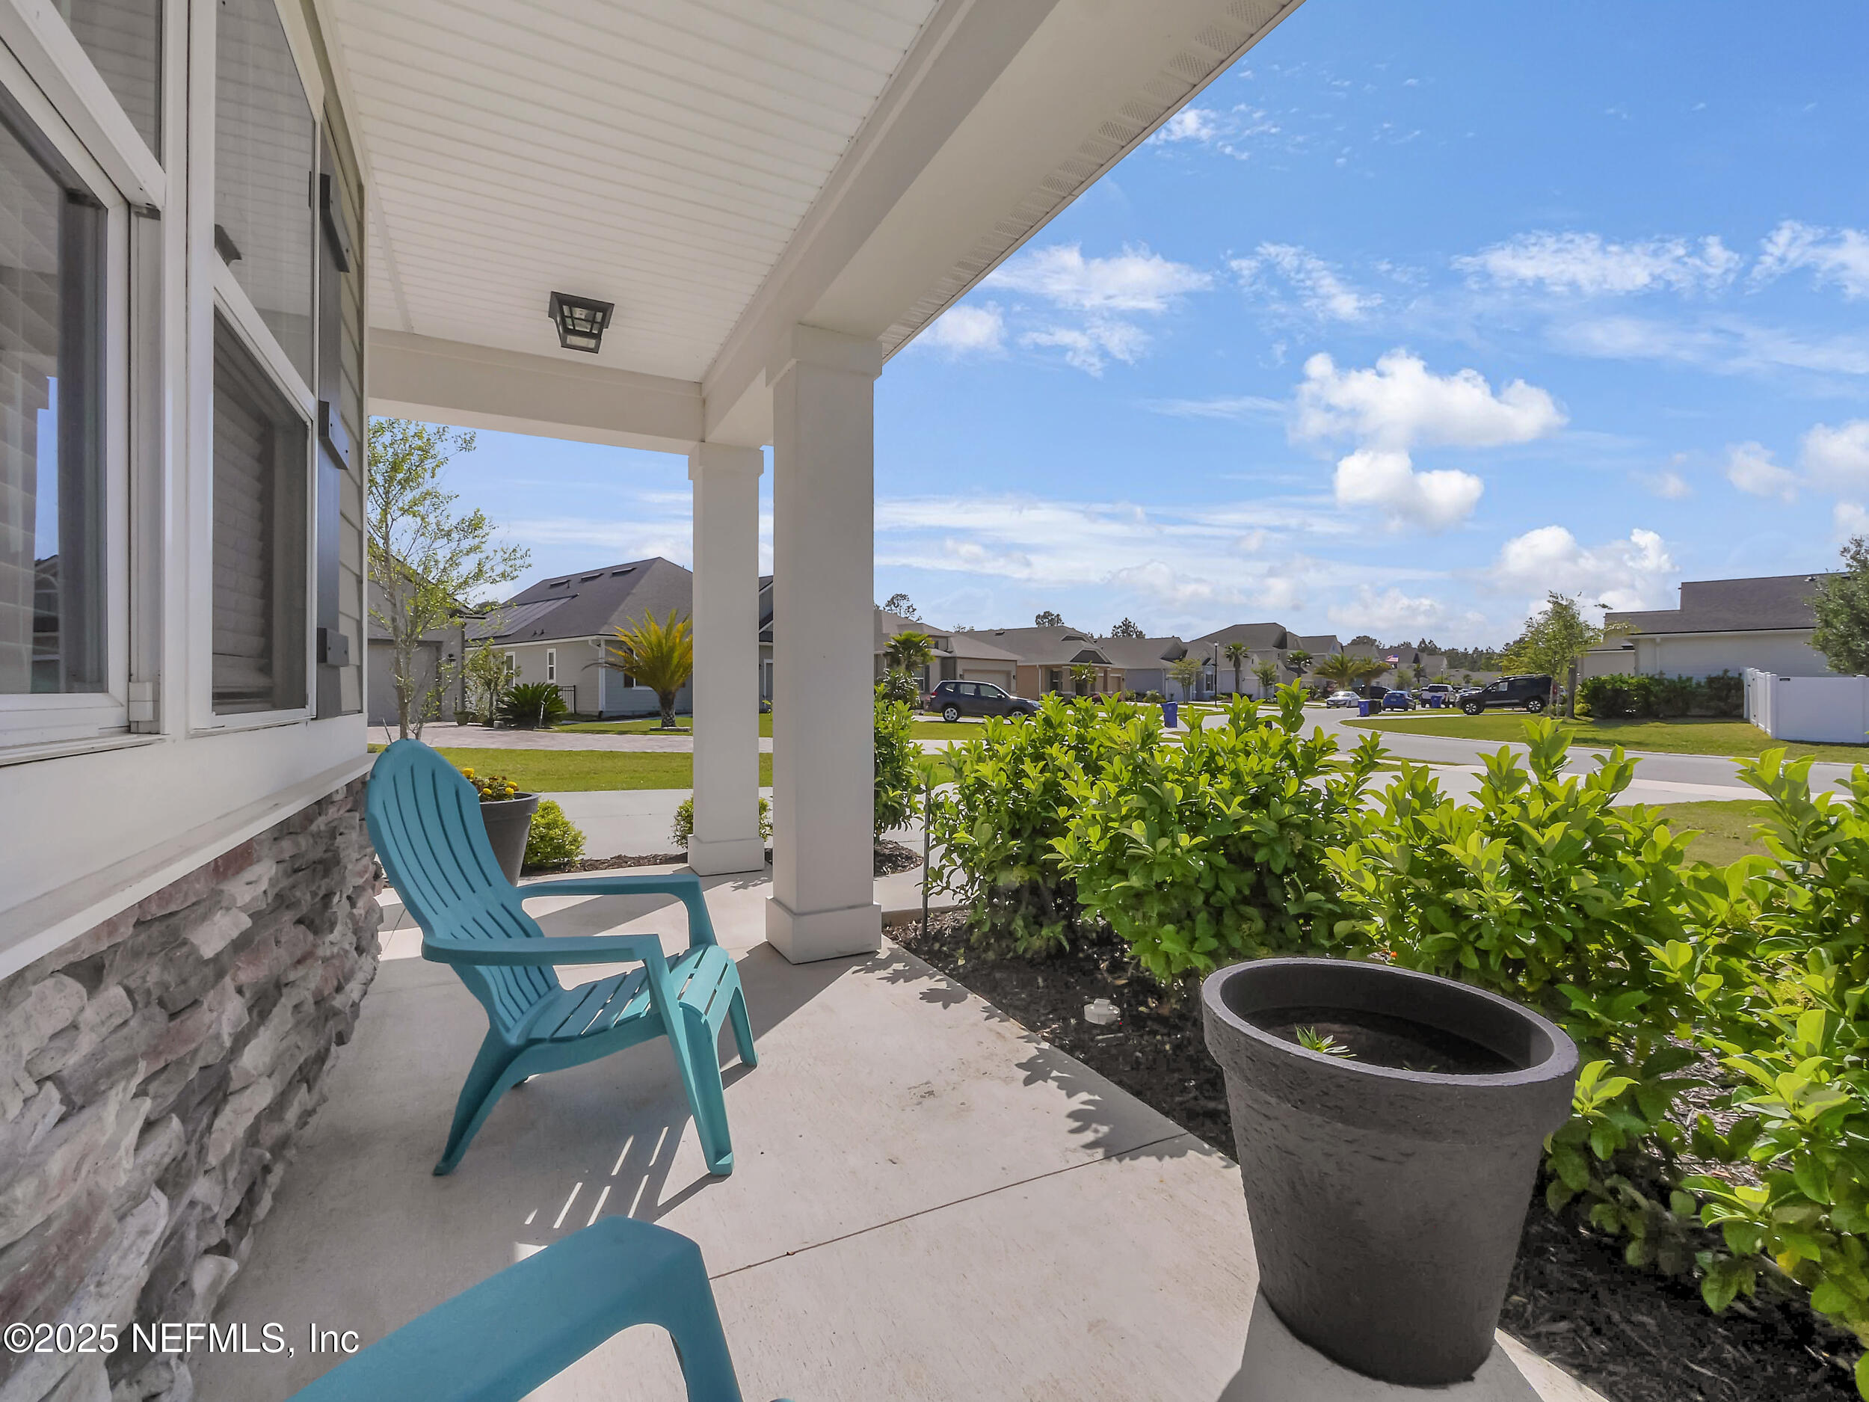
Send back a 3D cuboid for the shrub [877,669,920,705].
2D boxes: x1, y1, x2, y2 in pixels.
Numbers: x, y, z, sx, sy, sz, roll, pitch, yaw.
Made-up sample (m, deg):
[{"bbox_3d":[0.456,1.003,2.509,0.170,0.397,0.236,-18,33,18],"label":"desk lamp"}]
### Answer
[{"bbox_3d":[-1.780,-0.520,37.500,2.100,2.100,1.900,0,1,0],"label":"shrub"}]

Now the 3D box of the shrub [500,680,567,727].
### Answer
[{"bbox_3d":[-12.900,0.120,24.300,1.950,1.450,1.900,0,1,-28],"label":"shrub"}]

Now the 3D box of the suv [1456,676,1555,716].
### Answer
[{"bbox_3d":[27.900,-0.320,36.800,4.650,1.830,1.880,0,1,29],"label":"suv"}]

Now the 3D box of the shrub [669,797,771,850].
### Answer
[{"bbox_3d":[-1.486,0.852,5.250,0.700,0.420,0.620,0,1,-30],"label":"shrub"}]

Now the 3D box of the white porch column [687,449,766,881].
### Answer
[{"bbox_3d":[-1.237,-0.231,4.472,0.345,2.440,0.345,0,1,-30],"label":"white porch column"}]

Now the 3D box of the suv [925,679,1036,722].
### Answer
[{"bbox_3d":[2.102,0.053,30.400,4.550,1.700,1.800,0,1,2],"label":"suv"}]

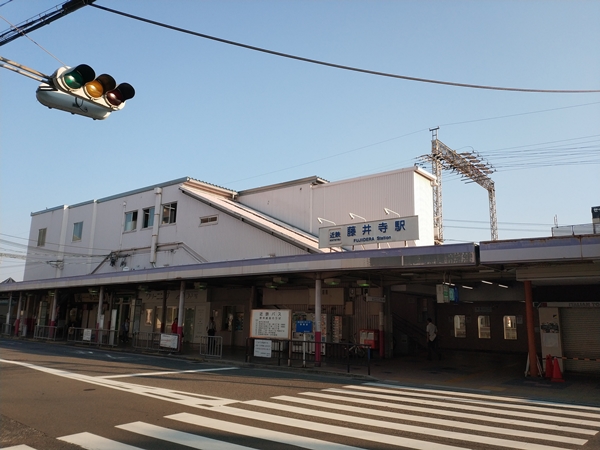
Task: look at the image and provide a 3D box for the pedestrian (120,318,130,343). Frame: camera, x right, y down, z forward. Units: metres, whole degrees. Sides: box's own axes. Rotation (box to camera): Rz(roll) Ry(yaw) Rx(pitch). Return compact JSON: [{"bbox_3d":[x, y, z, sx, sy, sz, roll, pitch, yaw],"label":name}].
[{"bbox_3d":[-11.408,6.916,36.428,0.420,1.530,0.460,-6,-12,36],"label":"pedestrian"}]

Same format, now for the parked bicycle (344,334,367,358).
[{"bbox_3d":[2.299,5.022,22.983,1.500,0.993,0.520,-8,-13,42],"label":"parked bicycle"}]

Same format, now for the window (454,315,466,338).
[{"bbox_3d":[9.611,6.093,33.300,0.720,1.260,0.150,-8,-15,41],"label":"window"}]

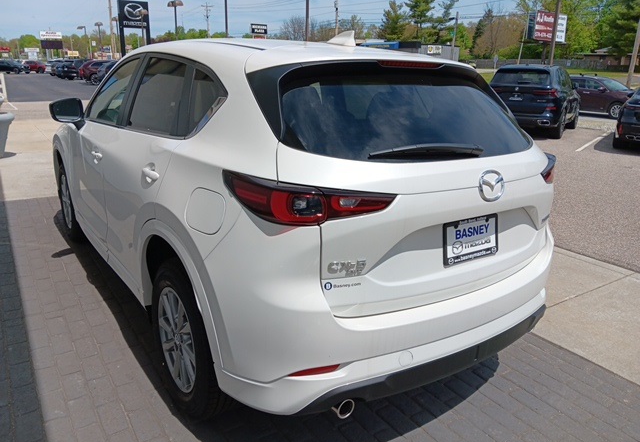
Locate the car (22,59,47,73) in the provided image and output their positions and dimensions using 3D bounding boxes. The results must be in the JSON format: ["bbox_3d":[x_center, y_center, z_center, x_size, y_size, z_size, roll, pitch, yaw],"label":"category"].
[{"bbox_3d":[-37.730,-20.288,63.117,4.550,1.660,1.850,-2,18,-10],"label":"car"}]

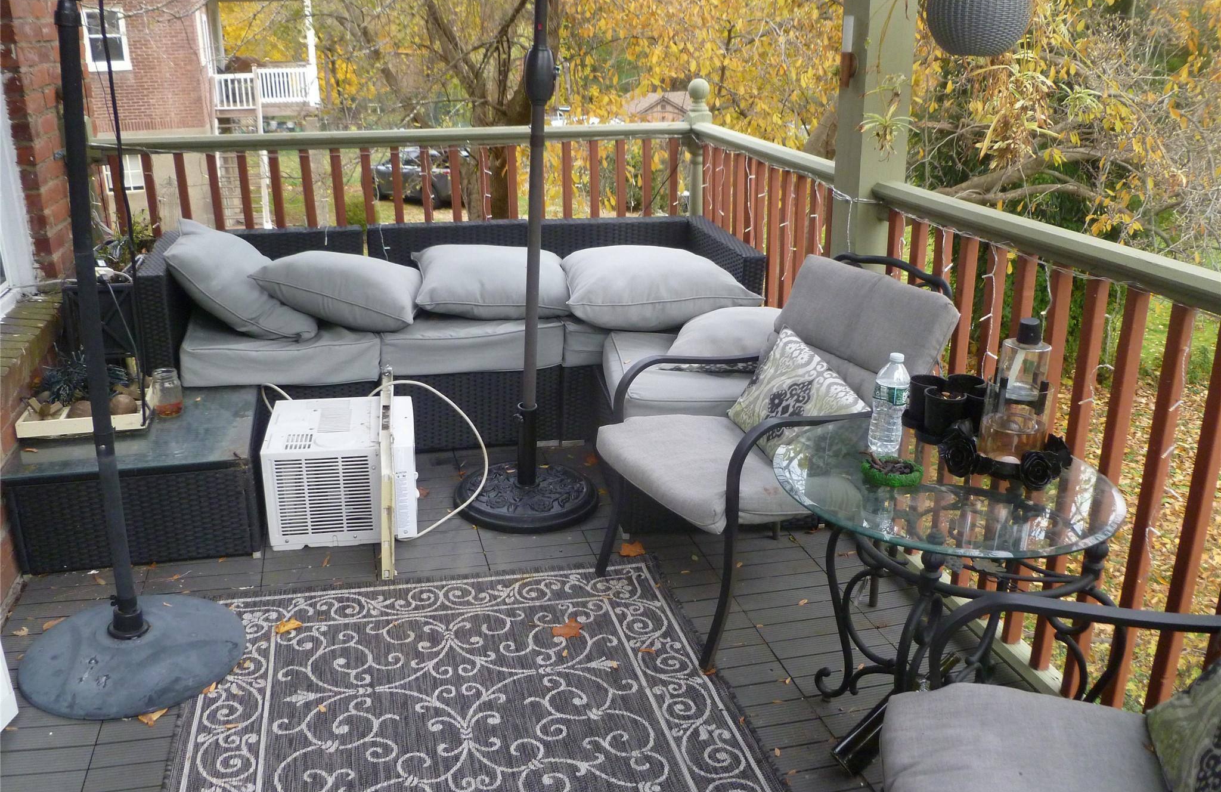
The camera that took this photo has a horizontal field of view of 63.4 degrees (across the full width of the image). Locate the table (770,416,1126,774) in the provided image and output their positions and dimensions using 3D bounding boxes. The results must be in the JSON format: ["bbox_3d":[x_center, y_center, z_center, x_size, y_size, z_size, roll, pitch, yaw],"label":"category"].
[{"bbox_3d":[0.638,0.466,2.025,0.646,0.658,0.646,-5,20,-15],"label":"table"}]

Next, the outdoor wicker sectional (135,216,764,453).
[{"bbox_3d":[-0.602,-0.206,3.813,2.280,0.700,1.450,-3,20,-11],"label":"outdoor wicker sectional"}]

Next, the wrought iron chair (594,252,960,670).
[{"bbox_3d":[0.422,0.127,2.642,0.750,0.880,0.580,-9,22,-26],"label":"wrought iron chair"}]

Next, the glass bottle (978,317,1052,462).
[{"bbox_3d":[0.822,-0.013,1.966,0.135,0.268,0.135,-5,20,-15],"label":"glass bottle"}]

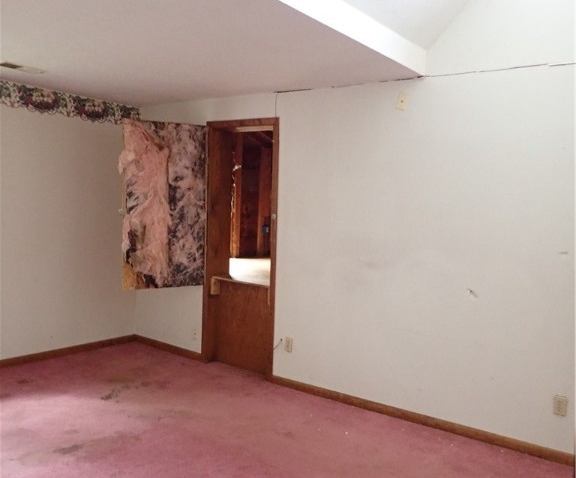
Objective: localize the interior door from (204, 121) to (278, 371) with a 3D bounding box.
[{"bbox_3d":[-0.406,0.071,4.779,0.806,2.151,0.100,5,5,36],"label":"interior door"}]

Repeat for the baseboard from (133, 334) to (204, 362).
[{"bbox_3d":[-1.168,1.045,5.334,0.934,0.078,0.016,5,5,36],"label":"baseboard"}]

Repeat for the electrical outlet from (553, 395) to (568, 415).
[{"bbox_3d":[1.603,0.990,3.273,0.071,0.112,0.010,5,5,36],"label":"electrical outlet"}]

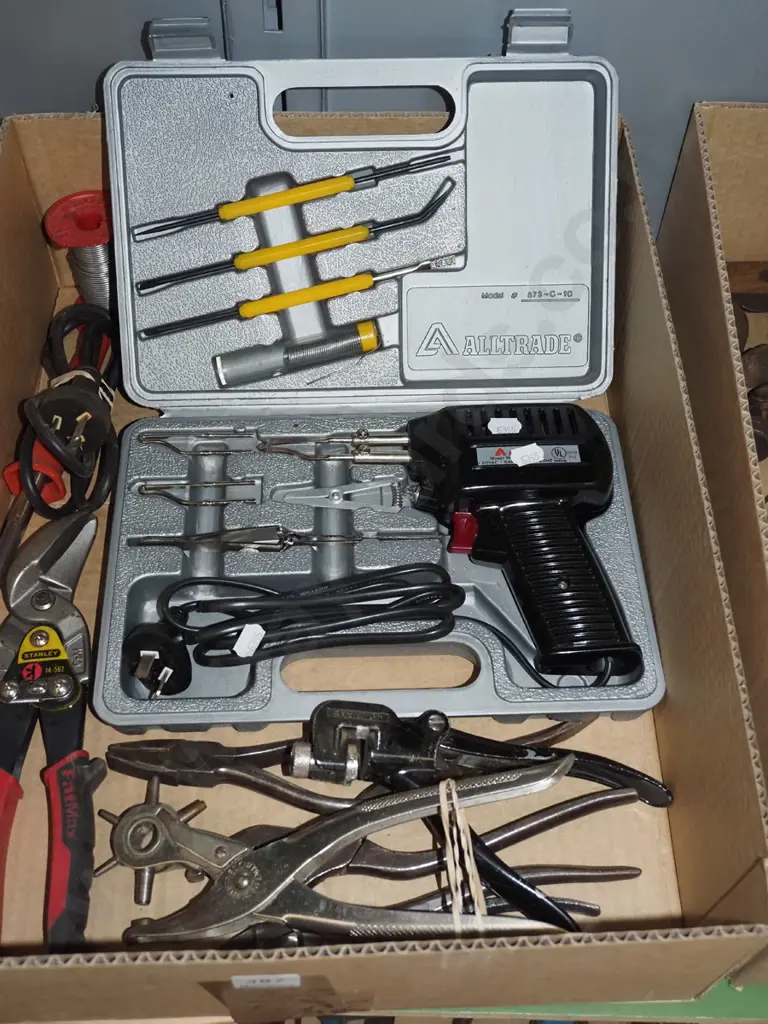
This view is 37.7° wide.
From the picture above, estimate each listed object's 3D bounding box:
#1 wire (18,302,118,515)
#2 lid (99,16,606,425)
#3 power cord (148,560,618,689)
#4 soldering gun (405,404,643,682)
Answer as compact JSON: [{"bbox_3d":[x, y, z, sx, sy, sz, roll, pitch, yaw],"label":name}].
[{"bbox_3d":[-0.184,-0.069,0.668,0.064,0.057,0.147,-1,56,-3],"label":"wire"},{"bbox_3d":[-0.010,-0.158,0.621,0.273,0.205,0.034,-1,12,-2],"label":"lid"},{"bbox_3d":[-0.001,0.058,0.557,0.226,0.036,0.058,-1,57,-2],"label":"power cord"},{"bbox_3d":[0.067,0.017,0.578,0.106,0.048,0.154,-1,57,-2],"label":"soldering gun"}]

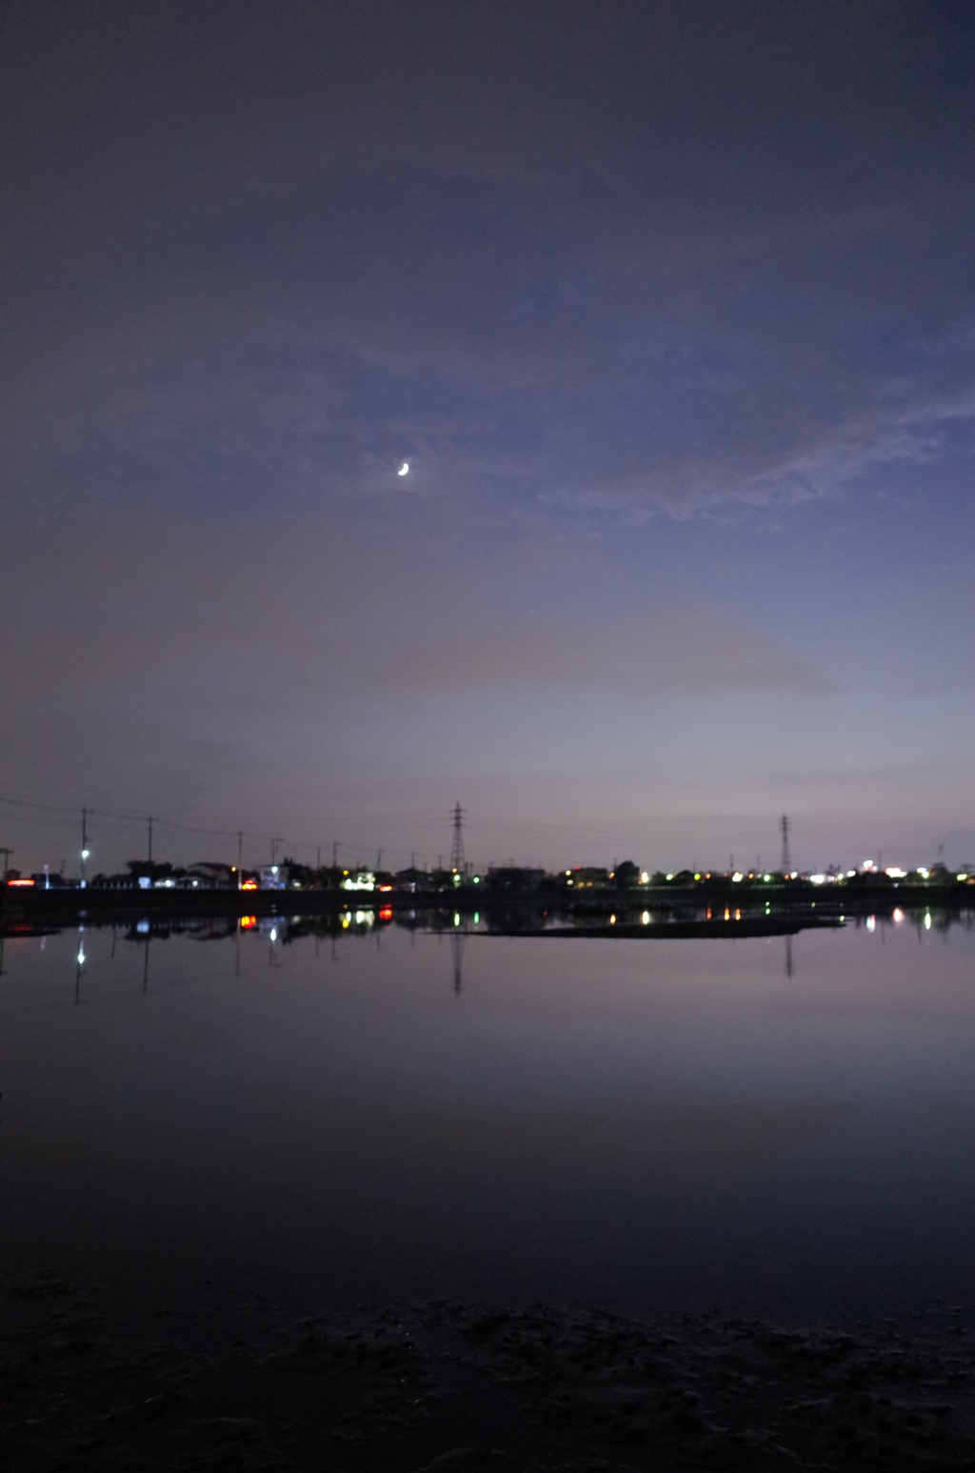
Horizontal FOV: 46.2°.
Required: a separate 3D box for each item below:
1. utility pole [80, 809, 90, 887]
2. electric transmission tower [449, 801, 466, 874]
[{"bbox_3d":[-60.620,16.810,172.000,1.300,12.100,0.600,-1,-8,9],"label":"utility pole"},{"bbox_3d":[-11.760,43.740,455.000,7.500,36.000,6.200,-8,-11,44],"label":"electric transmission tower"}]

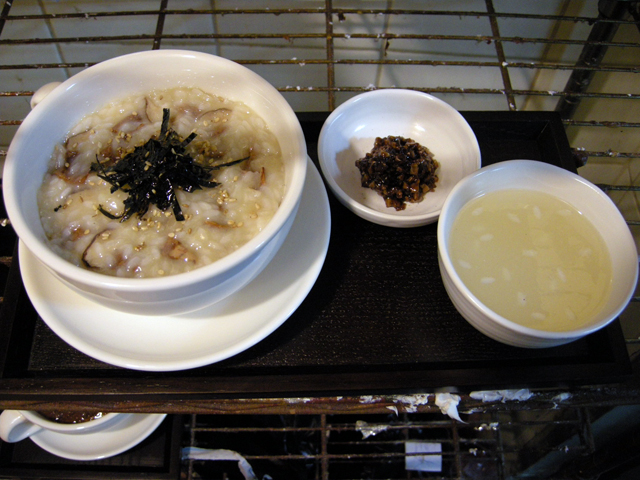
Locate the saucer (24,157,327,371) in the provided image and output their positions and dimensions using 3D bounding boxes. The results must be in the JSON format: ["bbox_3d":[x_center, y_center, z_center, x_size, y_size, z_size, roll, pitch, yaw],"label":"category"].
[{"bbox_3d":[-0.080,-0.005,0.375,0.176,0.023,0.176,1,60,-1],"label":"saucer"}]

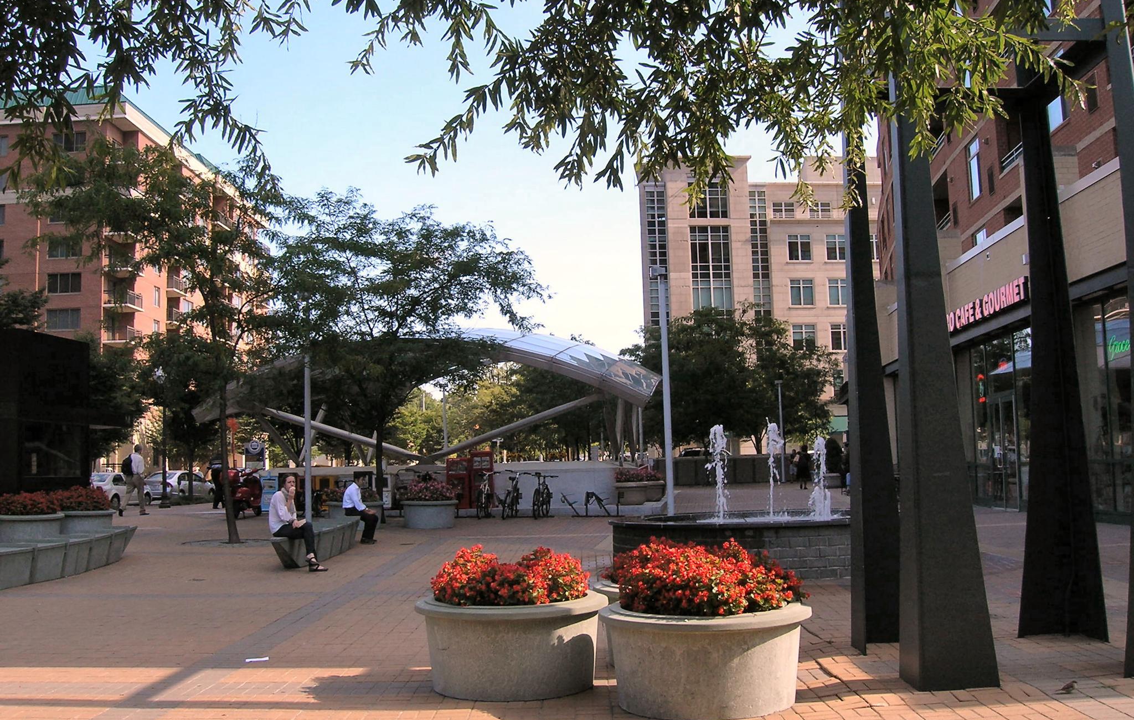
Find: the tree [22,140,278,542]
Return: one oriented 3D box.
[{"bbox_3d":[-7.364,-0.337,19.700,4.600,7.150,4.700,-2,-5,0],"label":"tree"}]

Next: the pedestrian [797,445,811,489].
[{"bbox_3d":[8.962,4.061,42.000,0.500,1.660,0.420,-2,-5,0],"label":"pedestrian"}]

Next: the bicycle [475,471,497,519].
[{"bbox_3d":[-1.845,3.111,25.600,0.600,1.070,1.720,-2,-5,8],"label":"bicycle"}]

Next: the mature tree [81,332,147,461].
[{"bbox_3d":[-17.773,2.289,42.000,4.500,6.700,4.500,-2,-5,0],"label":"mature tree"}]

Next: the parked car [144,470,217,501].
[{"bbox_3d":[-18.789,6.158,54.500,1.750,1.440,4.500,-3,-5,12],"label":"parked car"}]

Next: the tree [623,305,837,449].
[{"bbox_3d":[8.018,1.482,54.000,10.300,8.600,9.300,-2,-5,0],"label":"tree"}]

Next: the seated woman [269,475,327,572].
[{"bbox_3d":[-3.600,2.182,14.900,0.800,1.260,0.520,-4,-5,18],"label":"seated woman"}]

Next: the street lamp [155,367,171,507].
[{"bbox_3d":[-12.050,2.305,33.300,0.420,4.230,0.420,-2,-5,0],"label":"street lamp"}]

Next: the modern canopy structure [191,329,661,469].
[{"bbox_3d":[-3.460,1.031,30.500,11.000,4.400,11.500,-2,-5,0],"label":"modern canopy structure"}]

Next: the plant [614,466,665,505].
[{"bbox_3d":[1.771,3.085,27.300,1.220,0.930,1.100,-2,-5,0],"label":"plant"}]

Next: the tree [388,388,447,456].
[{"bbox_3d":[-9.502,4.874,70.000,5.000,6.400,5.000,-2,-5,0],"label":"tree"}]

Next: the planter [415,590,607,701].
[{"bbox_3d":[-0.350,1.820,7.220,1.240,0.560,1.240,-2,-5,0],"label":"planter"}]

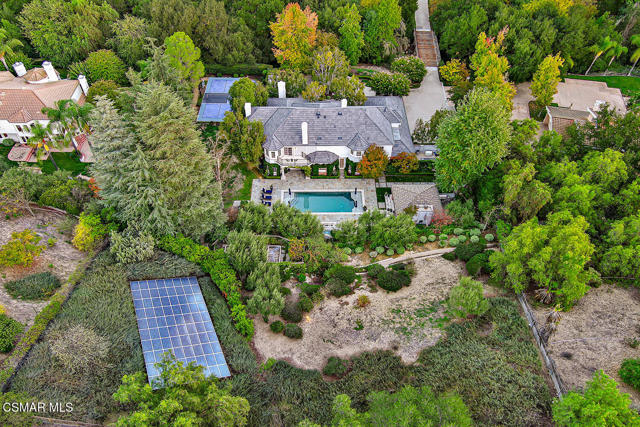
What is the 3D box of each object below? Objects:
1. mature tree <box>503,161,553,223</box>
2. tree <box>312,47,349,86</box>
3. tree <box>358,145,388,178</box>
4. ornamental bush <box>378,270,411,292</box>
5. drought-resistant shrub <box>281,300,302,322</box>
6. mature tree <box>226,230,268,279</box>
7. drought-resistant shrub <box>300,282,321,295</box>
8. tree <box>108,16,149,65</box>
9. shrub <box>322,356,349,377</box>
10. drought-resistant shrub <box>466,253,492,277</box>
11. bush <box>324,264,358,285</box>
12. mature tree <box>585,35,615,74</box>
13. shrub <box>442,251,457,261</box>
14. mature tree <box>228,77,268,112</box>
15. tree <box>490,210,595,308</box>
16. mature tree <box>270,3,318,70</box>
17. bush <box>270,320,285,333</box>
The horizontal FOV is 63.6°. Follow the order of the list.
[{"bbox_3d":[32.193,-2.560,81.016,7.200,12.000,7.200,0,46,0],"label":"mature tree"},{"bbox_3d":[2.228,-29.128,105.648,7.530,9.720,7.530,1,47,0],"label":"tree"},{"bbox_3d":[8.300,-8.100,81.700,5.100,5.700,5.100,0,46,0],"label":"tree"},{"bbox_3d":[9.800,9.100,69.000,4.400,2.100,3.500,0,46,0],"label":"ornamental bush"},{"bbox_3d":[-3.530,12.392,65.230,2.700,2.040,2.700,1,47,0],"label":"drought-resistant shrub"},{"bbox_3d":[-9.500,5.600,68.200,5.400,7.300,5.400,0,46,0],"label":"mature tree"},{"bbox_3d":[-1.300,10.000,68.800,2.600,1.300,2.100,0,46,0],"label":"drought-resistant shrub"},{"bbox_3d":[-38.000,-33.800,103.000,7.700,10.500,7.700,0,46,0],"label":"tree"},{"bbox_3d":[1.800,17.600,59.500,2.900,1.600,2.500,0,46,0],"label":"shrub"},{"bbox_3d":[24.181,7.743,78.983,3.360,2.610,3.360,1,47,0],"label":"drought-resistant shrub"},{"bbox_3d":[2.800,8.300,69.900,4.200,2.000,3.400,0,46,0],"label":"bush"},{"bbox_3d":[59.776,-33.715,109.990,5.000,8.600,5.000,0,46,0],"label":"mature tree"},{"bbox_3d":[18.300,5.900,72.800,2.000,1.200,1.700,0,46,0],"label":"shrub"},{"bbox_3d":[-13.664,-21.695,99.356,7.600,9.200,7.300,0,46,0],"label":"mature tree"},{"bbox_3d":[28.200,6.000,66.000,12.600,10.500,12.200,0,46,0],"label":"tree"},{"bbox_3d":[-4.800,-32.800,98.500,9.000,14.000,9.000,0,46,0],"label":"mature tree"},{"bbox_3d":[-5.095,13.547,61.813,1.650,1.250,1.600,0,46,0],"label":"bush"}]

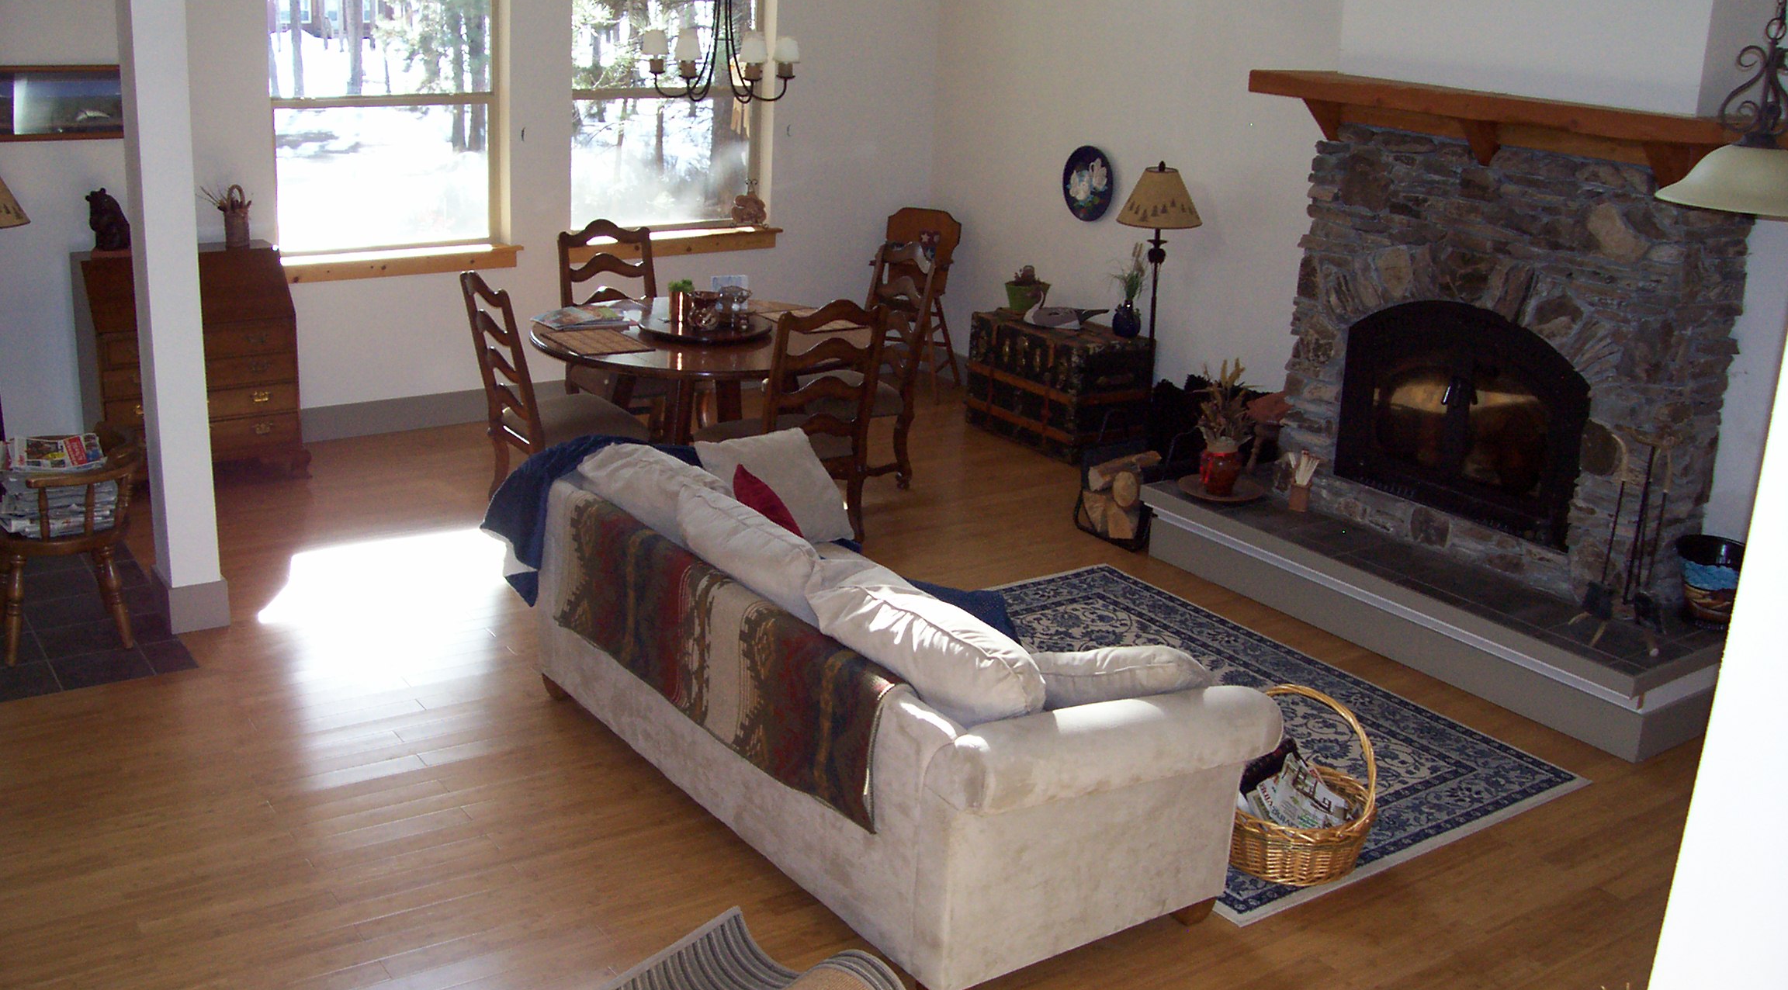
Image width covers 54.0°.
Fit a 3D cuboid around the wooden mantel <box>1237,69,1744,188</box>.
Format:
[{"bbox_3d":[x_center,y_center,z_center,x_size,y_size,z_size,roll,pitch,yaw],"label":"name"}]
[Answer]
[{"bbox_3d":[2.174,-1.332,6.390,0.427,0.268,2.006,-9,21,-34],"label":"wooden mantel"}]

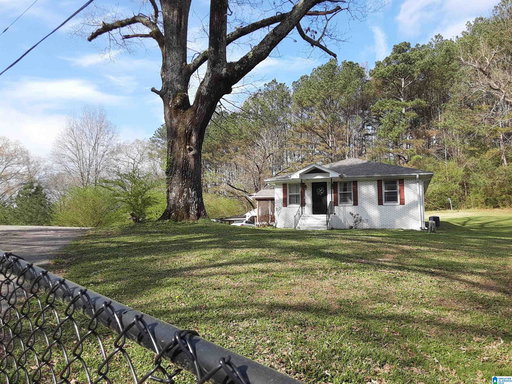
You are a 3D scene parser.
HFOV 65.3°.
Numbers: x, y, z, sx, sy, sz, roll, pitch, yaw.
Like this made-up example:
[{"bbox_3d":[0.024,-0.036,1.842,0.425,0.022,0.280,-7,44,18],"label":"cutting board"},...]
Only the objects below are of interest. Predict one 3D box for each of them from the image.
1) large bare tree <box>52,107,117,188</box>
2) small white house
[{"bbox_3d":[-24.255,-2.919,56.872,9.000,18.400,9.000,2,-6,-23],"label":"large bare tree"},{"bbox_3d":[7.403,0.191,30.015,10.342,5.350,12.700,-2,-6,21],"label":"small white house"}]

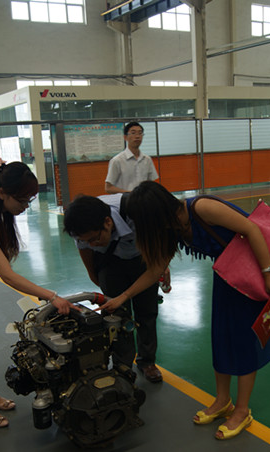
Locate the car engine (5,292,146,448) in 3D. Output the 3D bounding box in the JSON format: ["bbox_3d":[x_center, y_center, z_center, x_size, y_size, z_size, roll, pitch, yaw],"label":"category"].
[{"bbox_3d":[-0.388,0.719,2.874,0.600,0.730,0.740,-10,12,-32],"label":"car engine"}]

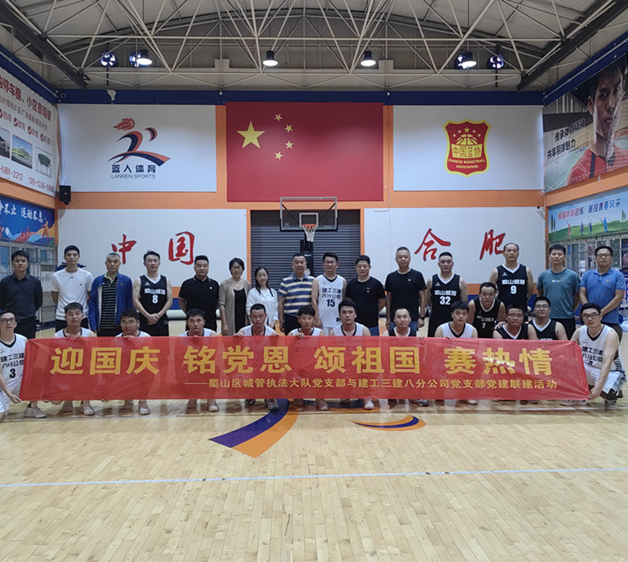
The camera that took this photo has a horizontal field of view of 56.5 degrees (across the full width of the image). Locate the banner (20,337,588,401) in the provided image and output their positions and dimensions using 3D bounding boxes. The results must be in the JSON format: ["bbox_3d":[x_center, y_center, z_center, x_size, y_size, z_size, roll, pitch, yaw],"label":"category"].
[{"bbox_3d":[-0.106,0.923,6.170,6.000,0.670,0.080,-1,0,-3],"label":"banner"}]

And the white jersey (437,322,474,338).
[{"bbox_3d":[1.566,0.767,6.450,0.420,0.560,0.280,-1,0,0],"label":"white jersey"}]

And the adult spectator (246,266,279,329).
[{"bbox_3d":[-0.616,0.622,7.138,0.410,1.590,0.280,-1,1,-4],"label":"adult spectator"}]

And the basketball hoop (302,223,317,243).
[{"bbox_3d":[-0.140,-1.514,18.372,0.470,0.520,0.550,-1,0,-2],"label":"basketball hoop"}]

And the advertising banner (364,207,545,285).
[{"bbox_3d":[5.320,-1.306,22.066,6.850,2.880,0.060,-1,0,-3],"label":"advertising banner"}]

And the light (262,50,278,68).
[{"bbox_3d":[-1.230,-6.360,16.687,0.440,0.400,0.440,-1,1,-2],"label":"light"}]

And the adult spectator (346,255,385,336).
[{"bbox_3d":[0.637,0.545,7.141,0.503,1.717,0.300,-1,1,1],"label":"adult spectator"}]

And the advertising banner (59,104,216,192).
[{"bbox_3d":[-6.144,-4.640,20.404,5.460,3.051,0.050,-1,0,-2],"label":"advertising banner"}]

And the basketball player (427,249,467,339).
[{"bbox_3d":[1.582,0.515,6.925,0.520,1.716,0.310,-1,0,0],"label":"basketball player"}]

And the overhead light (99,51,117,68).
[{"bbox_3d":[-7.302,-7.871,20.800,0.600,0.600,0.400,-1,0,-3],"label":"overhead light"}]

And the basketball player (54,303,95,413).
[{"bbox_3d":[-2.525,0.812,6.181,0.500,1.160,0.620,-1,0,-12],"label":"basketball player"}]

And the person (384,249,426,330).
[{"bbox_3d":[1.092,0.488,6.925,0.510,1.780,0.300,-1,0,0],"label":"person"}]

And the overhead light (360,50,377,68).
[{"bbox_3d":[1.572,-6.406,16.808,0.440,0.400,0.440,-1,1,-2],"label":"overhead light"}]

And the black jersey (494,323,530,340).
[{"bbox_3d":[2.222,0.756,6.507,0.420,0.600,0.280,0,0,12],"label":"black jersey"}]

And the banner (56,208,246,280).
[{"bbox_3d":[-5.672,-1.147,20.537,6.572,2.716,0.050,-1,1,-2],"label":"banner"}]

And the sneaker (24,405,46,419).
[{"bbox_3d":[-2.982,1.391,6.260,0.280,0.125,0.105,0,1,40],"label":"sneaker"}]

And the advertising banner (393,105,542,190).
[{"bbox_3d":[5.829,-5.013,22.091,5.670,3.180,0.060,-1,0,-3],"label":"advertising banner"}]

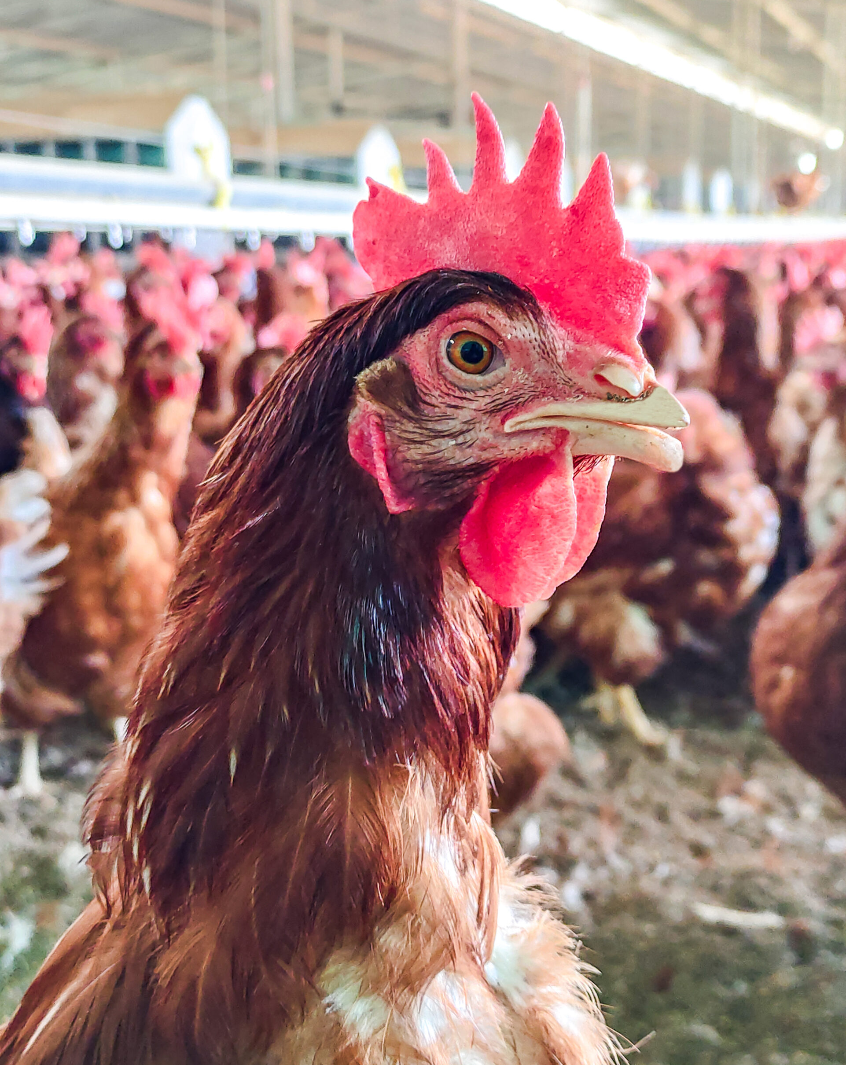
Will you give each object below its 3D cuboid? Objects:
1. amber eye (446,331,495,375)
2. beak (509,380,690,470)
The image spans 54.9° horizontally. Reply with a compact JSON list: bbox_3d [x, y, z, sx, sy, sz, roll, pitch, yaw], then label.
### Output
[{"bbox_3d":[0.010,-0.038,0.174,0.011,0.009,0.007,3,19,9],"label":"amber eye"},{"bbox_3d":[0.037,-0.022,0.174,0.035,0.018,0.017,8,20,23],"label":"beak"}]

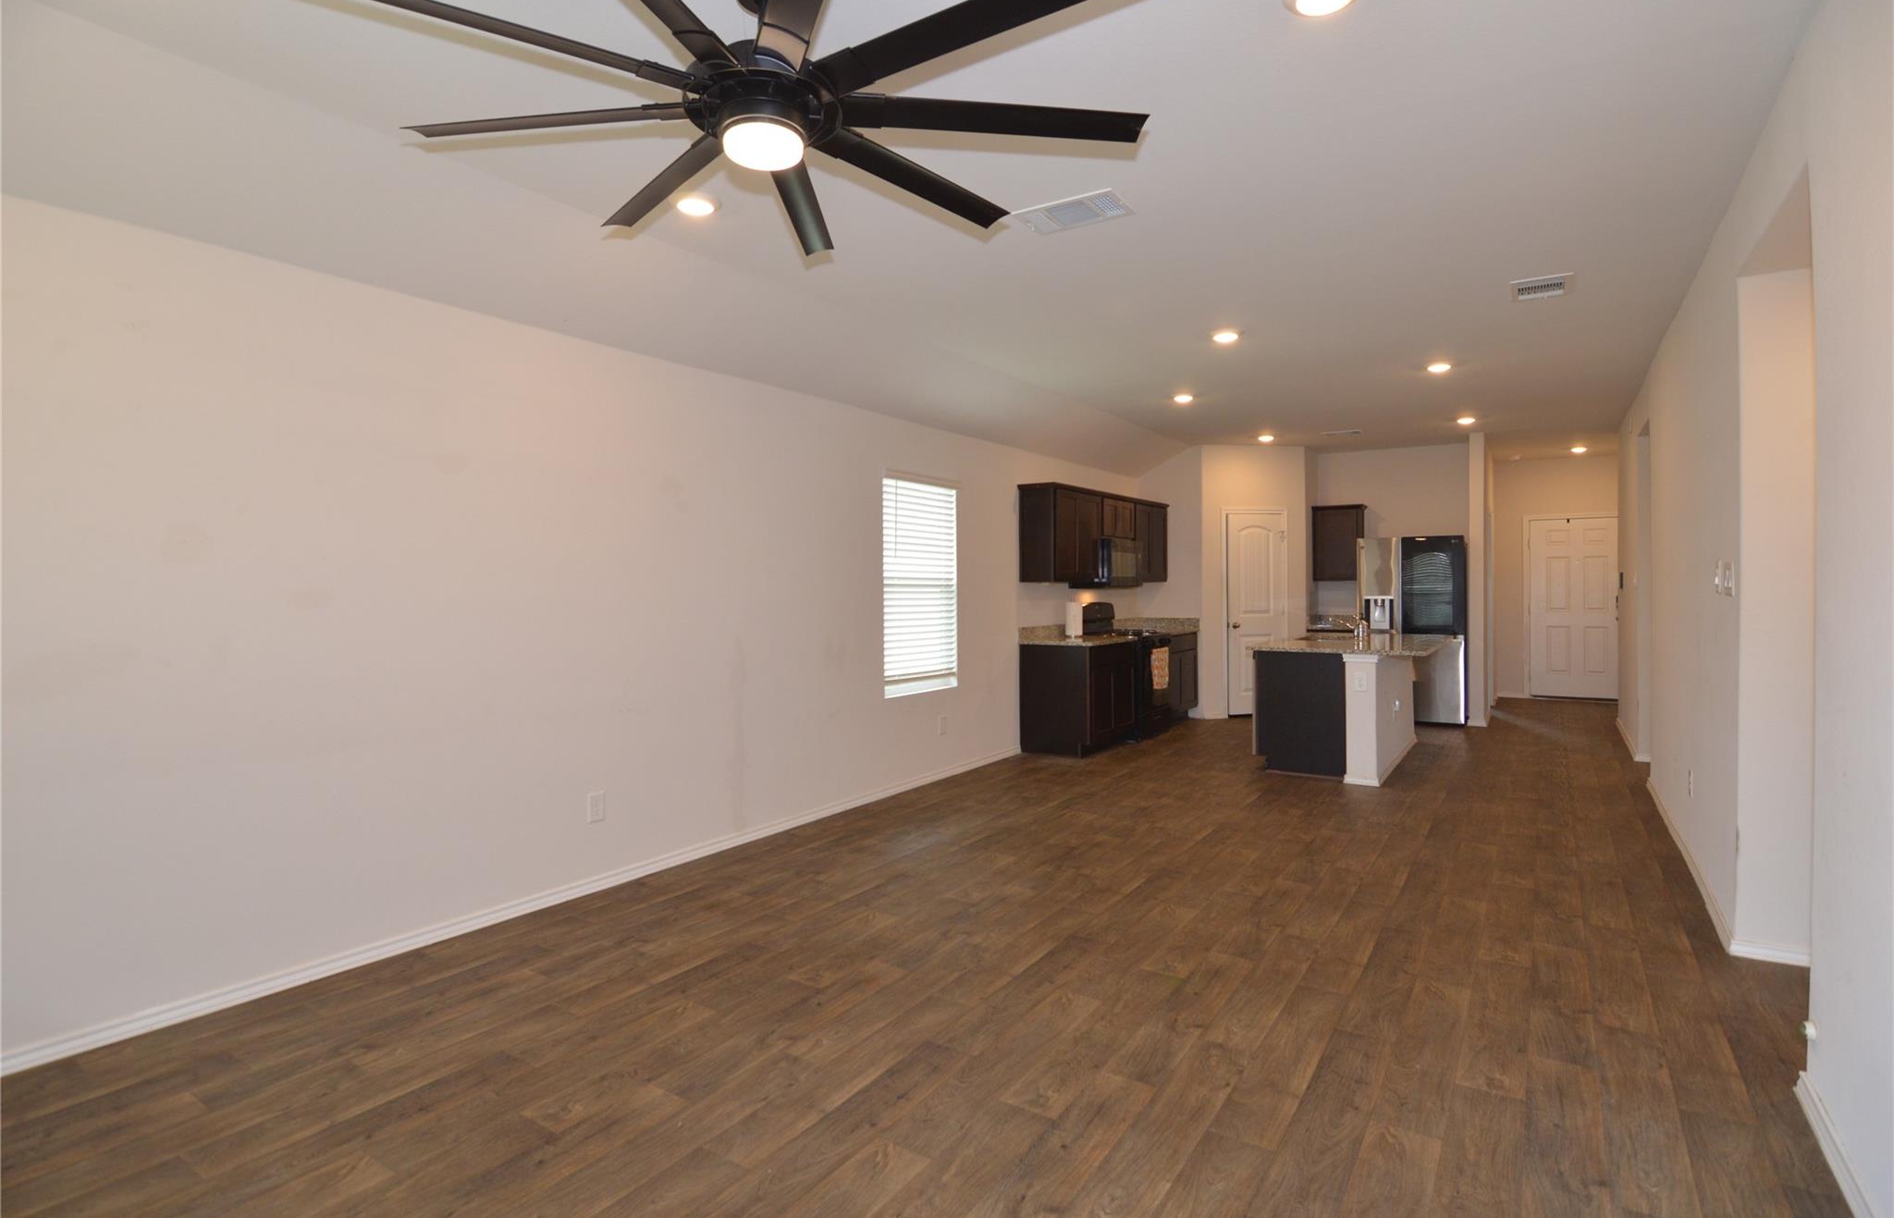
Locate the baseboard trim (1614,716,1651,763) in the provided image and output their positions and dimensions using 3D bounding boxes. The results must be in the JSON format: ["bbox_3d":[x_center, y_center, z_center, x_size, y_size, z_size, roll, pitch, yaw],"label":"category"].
[{"bbox_3d":[5.684,1.053,7.043,0.020,0.085,2.100,0,2,36],"label":"baseboard trim"}]

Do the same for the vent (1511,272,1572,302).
[{"bbox_3d":[2.789,-1.501,3.945,0.245,0.020,0.320,0,1,32],"label":"vent"}]

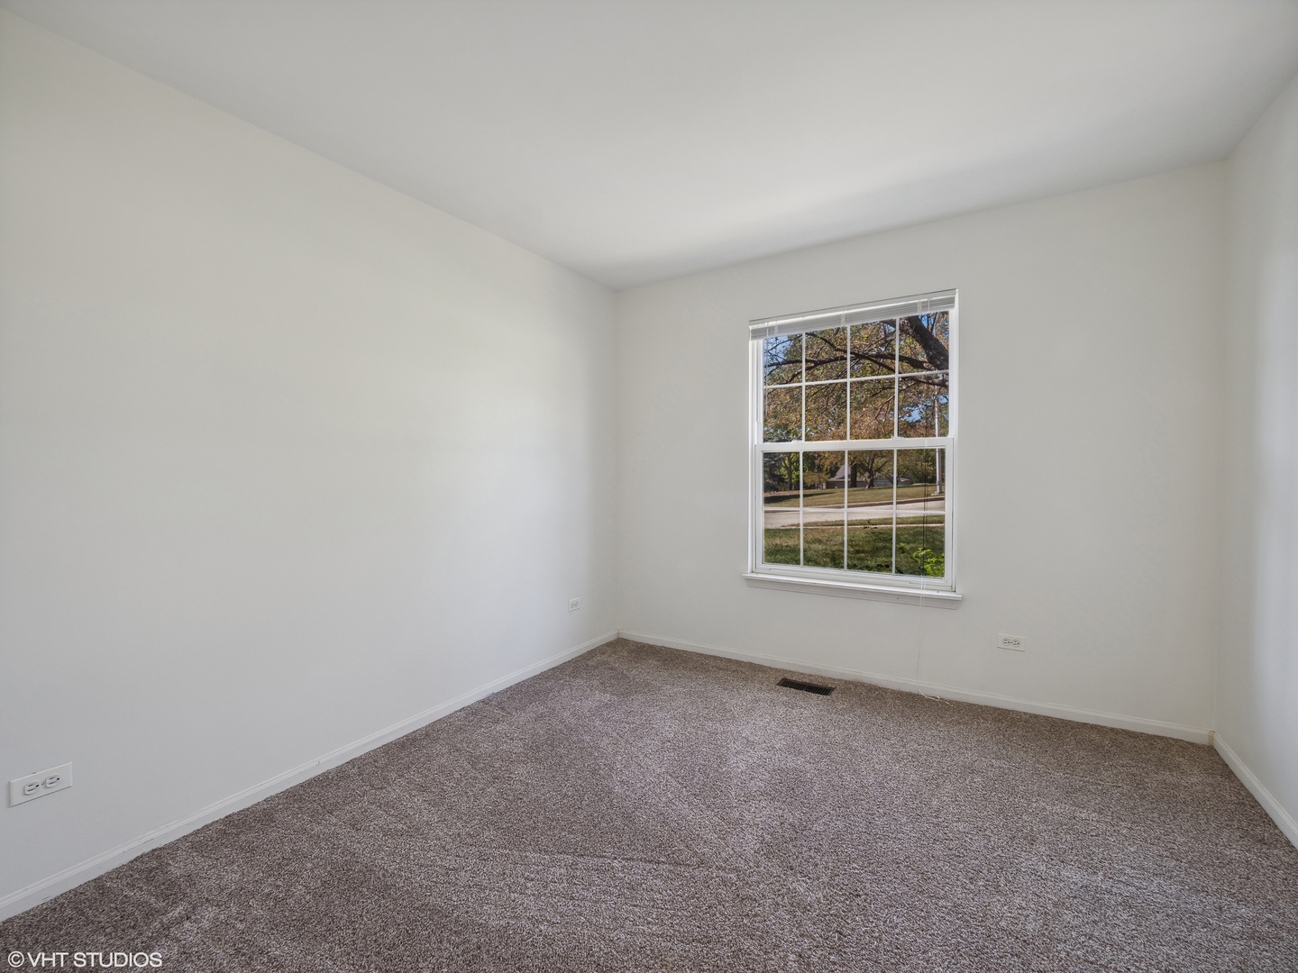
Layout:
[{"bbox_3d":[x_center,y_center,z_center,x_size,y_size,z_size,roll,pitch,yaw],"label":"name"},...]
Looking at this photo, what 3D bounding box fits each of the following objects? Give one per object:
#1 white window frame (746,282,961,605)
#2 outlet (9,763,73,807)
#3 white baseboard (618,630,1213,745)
[{"bbox_3d":[1.100,-0.189,2.982,1.167,1.629,0.101,0,2,30],"label":"white window frame"},{"bbox_3d":[-1.713,0.842,1.483,0.009,0.070,0.114,1,2,33],"label":"outlet"},{"bbox_3d":[1.099,1.071,3.005,3.047,0.065,0.013,0,2,30],"label":"white baseboard"}]

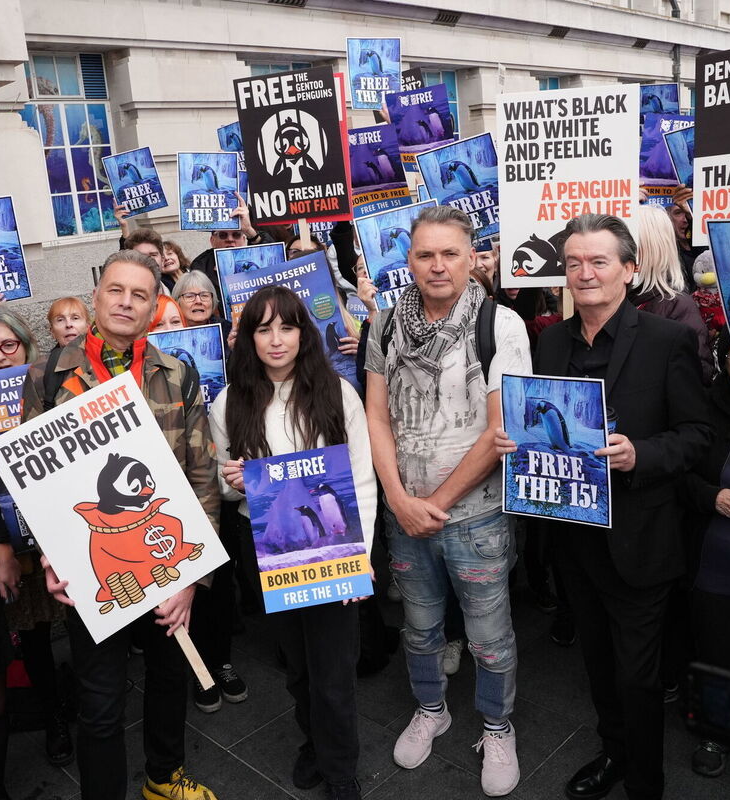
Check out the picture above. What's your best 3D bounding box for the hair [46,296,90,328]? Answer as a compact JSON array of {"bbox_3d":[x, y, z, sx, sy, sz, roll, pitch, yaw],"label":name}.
[{"bbox_3d":[-1.304,-0.370,3.509,0.190,0.165,0.200,-9,13,-15],"label":"hair"}]

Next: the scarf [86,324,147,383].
[{"bbox_3d":[-0.712,-0.098,2.291,0.180,0.200,0.160,-8,13,-14],"label":"scarf"}]

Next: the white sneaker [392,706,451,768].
[{"bbox_3d":[0.187,1.122,2.704,0.110,0.110,0.280,4,16,35],"label":"white sneaker"}]

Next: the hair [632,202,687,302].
[{"bbox_3d":[1.089,-0.557,3.024,0.220,0.330,0.220,-2,13,15],"label":"hair"}]

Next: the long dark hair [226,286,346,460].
[{"bbox_3d":[-0.233,-0.080,2.295,0.330,0.460,0.260,-7,13,-6],"label":"long dark hair"}]

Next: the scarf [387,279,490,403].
[{"bbox_3d":[0.212,-0.149,2.237,0.270,0.320,0.230,-3,13,8],"label":"scarf"}]

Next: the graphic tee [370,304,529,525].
[{"bbox_3d":[0.253,0.016,2.357,0.480,0.620,0.280,-3,13,10],"label":"graphic tee"}]

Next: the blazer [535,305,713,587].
[{"bbox_3d":[0.763,0.113,2.359,0.540,0.780,0.360,2,14,27],"label":"blazer"}]

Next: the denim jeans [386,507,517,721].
[{"bbox_3d":[0.306,0.661,2.555,0.380,0.830,0.270,-2,13,14],"label":"denim jeans"}]

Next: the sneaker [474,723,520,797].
[{"bbox_3d":[0.434,1.131,2.567,0.110,0.110,0.280,-3,13,9],"label":"sneaker"}]

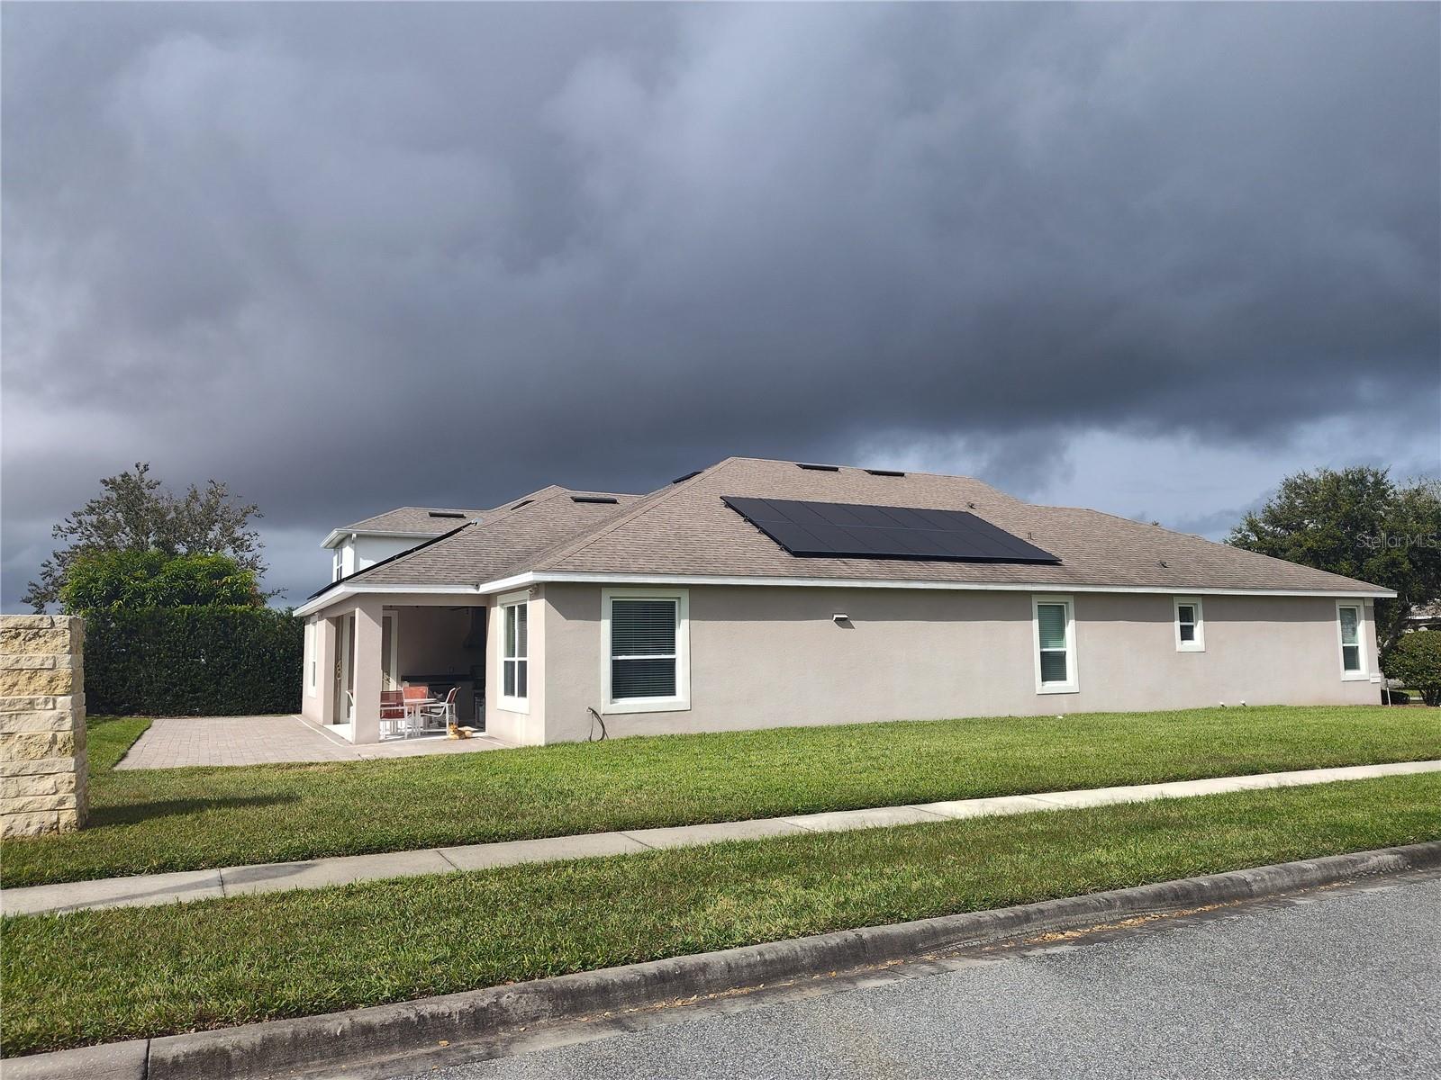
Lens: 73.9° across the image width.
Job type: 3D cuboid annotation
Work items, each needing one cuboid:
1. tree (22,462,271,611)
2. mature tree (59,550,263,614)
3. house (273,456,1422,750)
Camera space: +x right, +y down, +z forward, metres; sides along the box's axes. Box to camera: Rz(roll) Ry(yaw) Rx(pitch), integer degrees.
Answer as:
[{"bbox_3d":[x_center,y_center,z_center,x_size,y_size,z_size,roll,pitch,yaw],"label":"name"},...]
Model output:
[{"bbox_3d":[-25.150,1.790,41.425,9.600,10.312,9.400,3,-7,-31],"label":"tree"},{"bbox_3d":[-19.530,3.130,33.186,6.500,5.626,6.200,3,-7,-30],"label":"mature tree"},{"bbox_3d":[3.378,1.351,29.458,29.050,7.380,17.130,2,-7,-28],"label":"house"}]

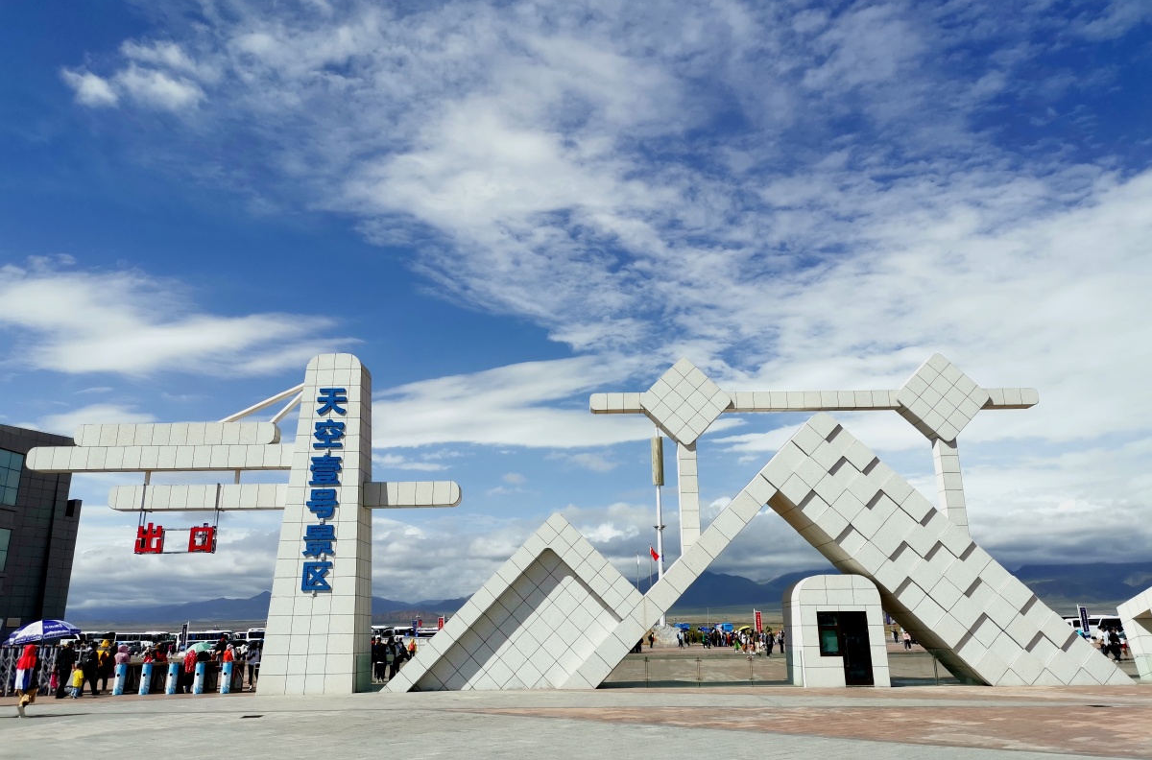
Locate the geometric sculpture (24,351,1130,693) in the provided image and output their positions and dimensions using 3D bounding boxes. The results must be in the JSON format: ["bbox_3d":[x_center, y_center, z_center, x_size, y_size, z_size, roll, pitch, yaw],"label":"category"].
[{"bbox_3d":[-0.815,4.571,30.773,36.250,11.300,2.700,-1,-16,0],"label":"geometric sculpture"}]

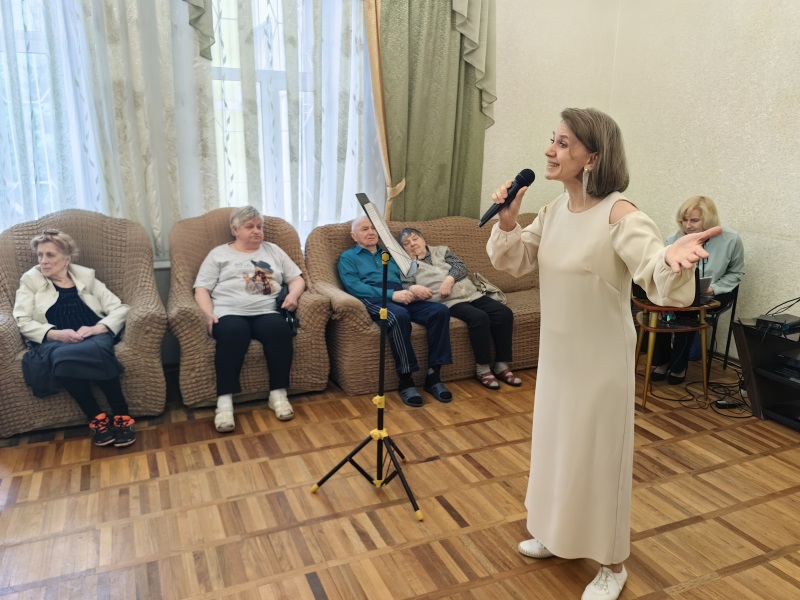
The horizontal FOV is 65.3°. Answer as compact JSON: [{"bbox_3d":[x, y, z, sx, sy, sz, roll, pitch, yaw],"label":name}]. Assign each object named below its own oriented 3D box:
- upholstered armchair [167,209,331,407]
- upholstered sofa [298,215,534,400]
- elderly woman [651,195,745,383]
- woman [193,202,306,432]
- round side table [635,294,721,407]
[{"bbox_3d":[-1.009,-0.013,4.018,0.951,1.102,0.861,-5,15,-24],"label":"upholstered armchair"},{"bbox_3d":[0.531,-0.080,4.640,2.363,1.012,0.936,-5,15,-24],"label":"upholstered sofa"},{"bbox_3d":[2.047,-0.080,4.312,0.528,1.238,0.619,13,18,39],"label":"elderly woman"},{"bbox_3d":[-0.873,0.047,3.737,0.619,1.125,0.906,-3,14,-18],"label":"woman"},{"bbox_3d":[1.683,0.301,3.987,0.566,0.634,0.566,13,18,39],"label":"round side table"}]

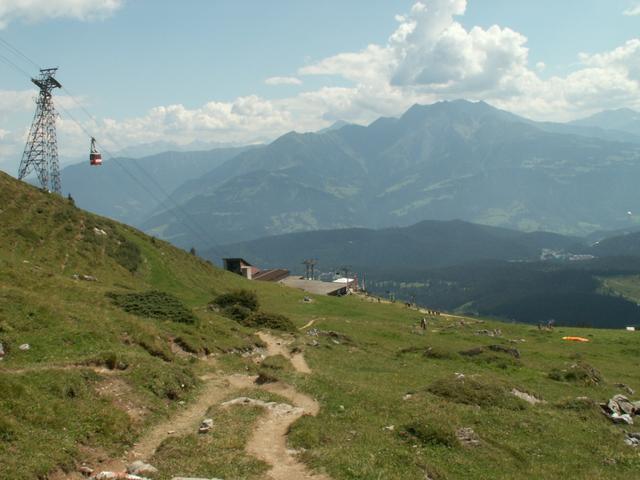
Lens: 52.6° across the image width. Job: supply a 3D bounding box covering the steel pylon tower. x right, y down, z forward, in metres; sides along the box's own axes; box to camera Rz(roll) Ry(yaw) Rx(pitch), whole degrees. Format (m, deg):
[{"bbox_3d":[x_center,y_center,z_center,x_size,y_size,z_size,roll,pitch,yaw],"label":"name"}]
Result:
[{"bbox_3d":[-62.492,-24.103,145.000,6.200,27.200,6.200,1,8,8],"label":"steel pylon tower"}]

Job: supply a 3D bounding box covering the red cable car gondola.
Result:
[{"bbox_3d":[-53.628,-21.133,155.000,1.750,6.800,2.400,1,8,8],"label":"red cable car gondola"}]

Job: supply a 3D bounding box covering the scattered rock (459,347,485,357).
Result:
[{"bbox_3d":[11.225,8.266,48.000,1.850,0.550,1.050,1,8,10],"label":"scattered rock"}]

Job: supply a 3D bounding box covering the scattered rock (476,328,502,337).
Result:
[{"bbox_3d":[23.516,12.858,90.000,3.500,0.750,1.800,1,8,10],"label":"scattered rock"}]

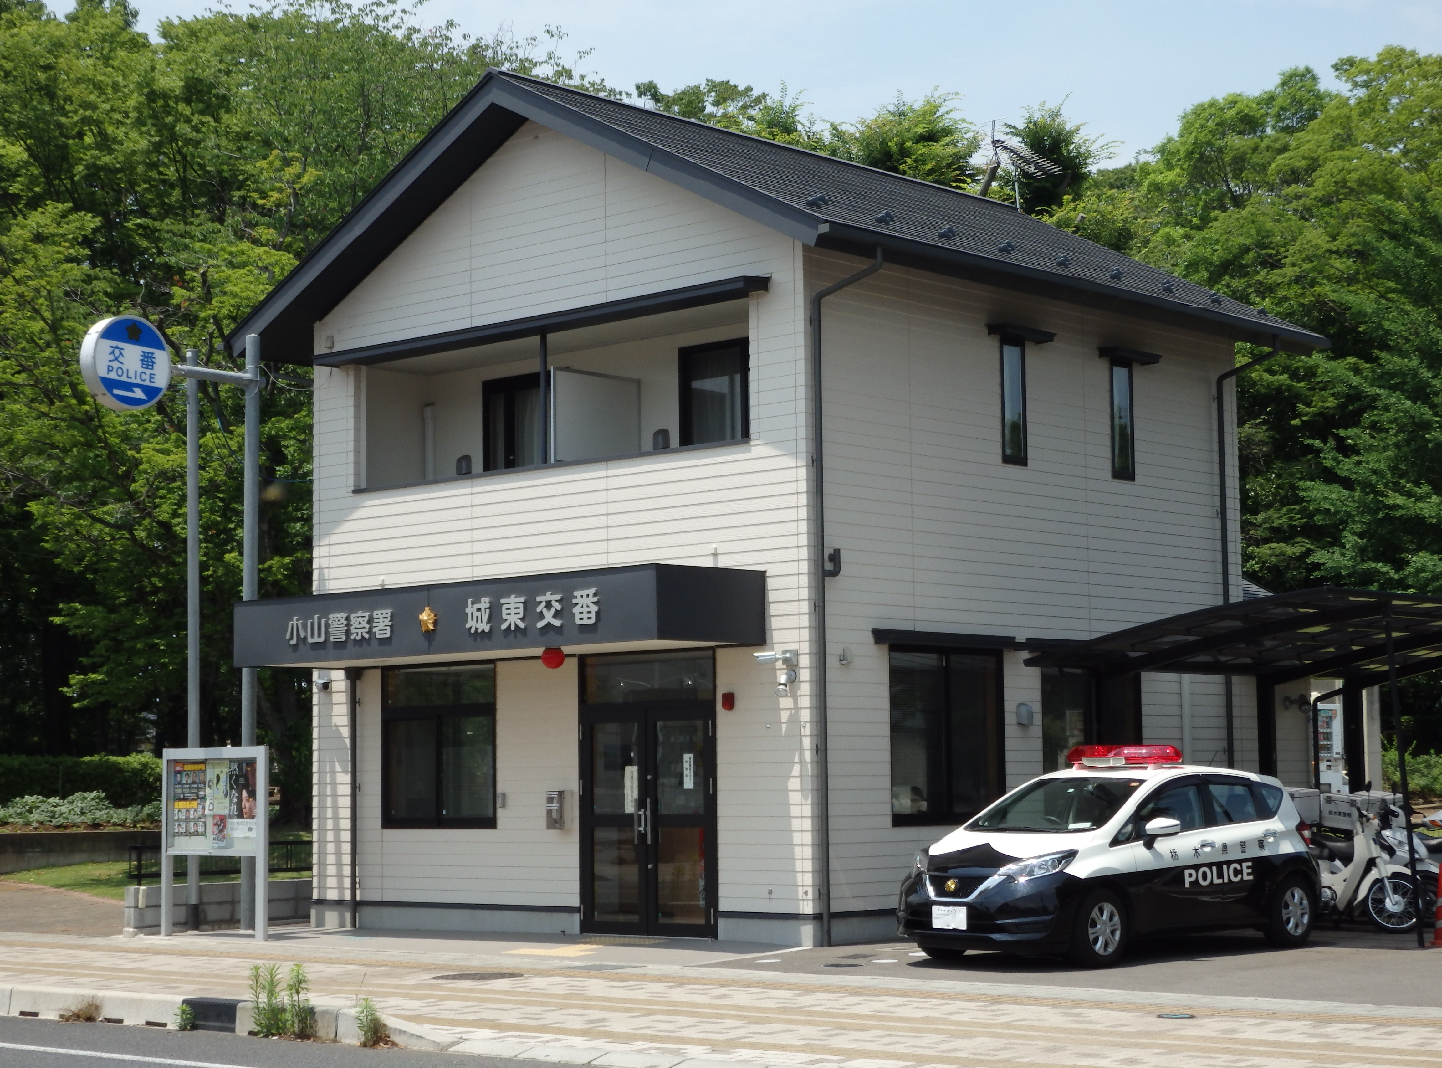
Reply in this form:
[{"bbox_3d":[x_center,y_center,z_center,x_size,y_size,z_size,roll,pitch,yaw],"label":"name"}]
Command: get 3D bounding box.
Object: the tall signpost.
[{"bbox_3d":[-5.226,0.887,24.020,0.260,5.900,1.960,-6,-7,41],"label":"tall signpost"}]

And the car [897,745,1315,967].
[{"bbox_3d":[3.081,2.485,19.683,1.740,1.650,4.100,-6,-8,44],"label":"car"}]

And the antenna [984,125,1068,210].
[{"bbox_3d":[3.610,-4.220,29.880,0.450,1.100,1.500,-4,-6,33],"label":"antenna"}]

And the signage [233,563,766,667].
[{"bbox_3d":[-2.150,0.796,22.675,5.570,0.630,1.380,-6,-7,41],"label":"signage"}]

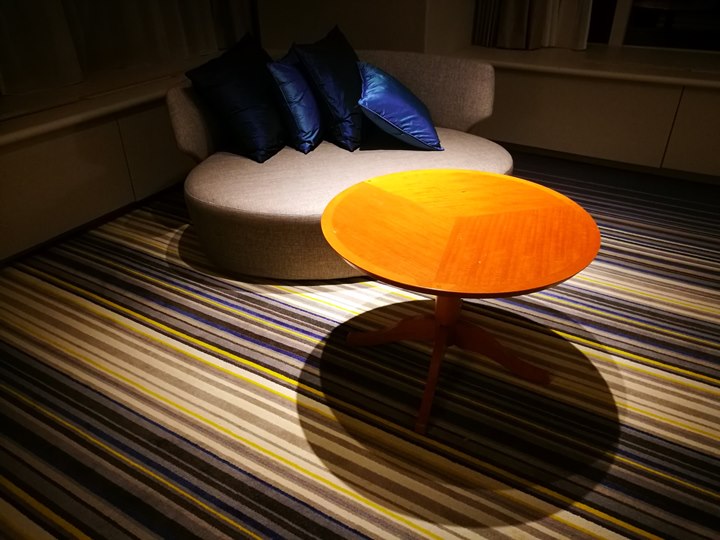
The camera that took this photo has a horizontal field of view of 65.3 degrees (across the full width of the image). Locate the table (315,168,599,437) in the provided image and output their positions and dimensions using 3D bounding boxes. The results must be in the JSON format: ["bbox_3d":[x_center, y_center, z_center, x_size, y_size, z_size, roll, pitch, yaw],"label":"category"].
[{"bbox_3d":[0.296,0.084,1.855,0.828,0.550,0.828,0,31,0],"label":"table"}]

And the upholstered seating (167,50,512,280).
[{"bbox_3d":[-0.028,-0.551,2.735,1.618,0.727,1.146,-10,33,-16],"label":"upholstered seating"}]

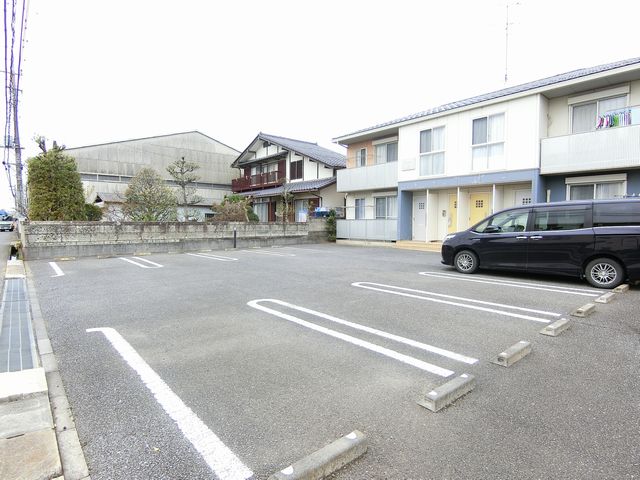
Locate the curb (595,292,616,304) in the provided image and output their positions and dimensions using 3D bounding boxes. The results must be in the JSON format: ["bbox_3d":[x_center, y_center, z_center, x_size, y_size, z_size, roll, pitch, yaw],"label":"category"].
[{"bbox_3d":[4.885,0.987,6.009,0.610,0.095,0.160,-3,4,-40],"label":"curb"}]

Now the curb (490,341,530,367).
[{"bbox_3d":[1.959,1.150,3.592,0.610,0.095,0.160,-3,4,-40],"label":"curb"}]

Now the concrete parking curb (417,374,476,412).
[{"bbox_3d":[1.025,1.202,2.816,0.610,0.095,0.160,-3,4,-40],"label":"concrete parking curb"}]

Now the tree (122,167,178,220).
[{"bbox_3d":[-7.691,-1.493,15.733,2.300,3.400,2.300,-3,4,-40],"label":"tree"}]

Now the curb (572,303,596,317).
[{"bbox_3d":[3.924,1.039,5.228,0.610,0.095,0.160,-3,4,-40],"label":"curb"}]

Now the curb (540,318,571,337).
[{"bbox_3d":[2.989,1.092,4.445,0.610,0.095,0.160,-3,4,-40],"label":"curb"}]

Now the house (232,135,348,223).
[{"bbox_3d":[-1.774,-4.446,27.230,7.200,8.100,13.000,-3,4,-40],"label":"house"}]

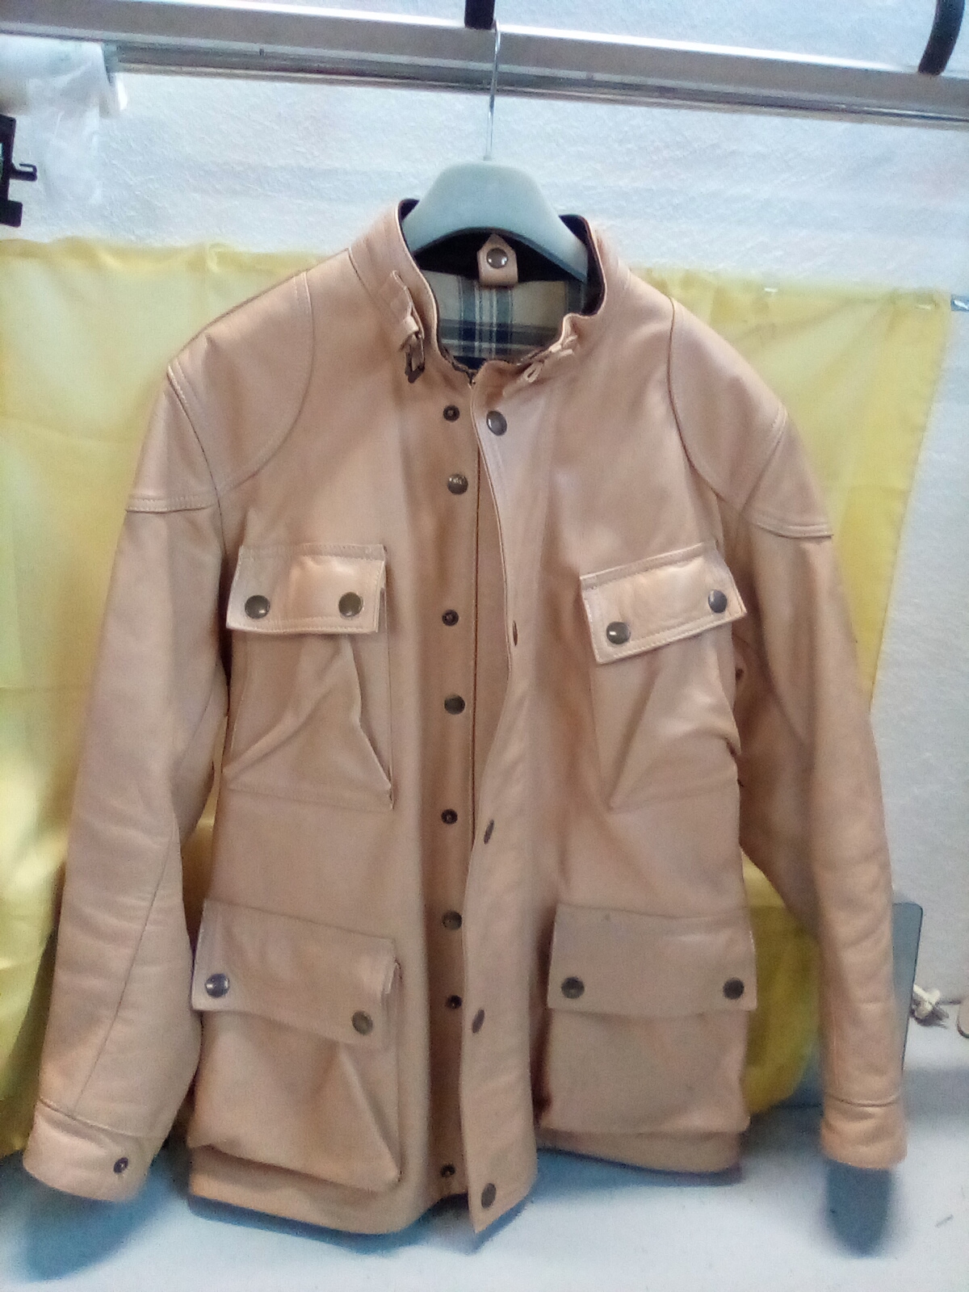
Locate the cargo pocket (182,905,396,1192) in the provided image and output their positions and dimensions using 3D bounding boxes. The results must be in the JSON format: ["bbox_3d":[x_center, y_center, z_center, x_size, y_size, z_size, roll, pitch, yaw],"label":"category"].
[{"bbox_3d":[-0.155,0.324,0.850,0.178,0.215,0.045,5,11,15],"label":"cargo pocket"}]

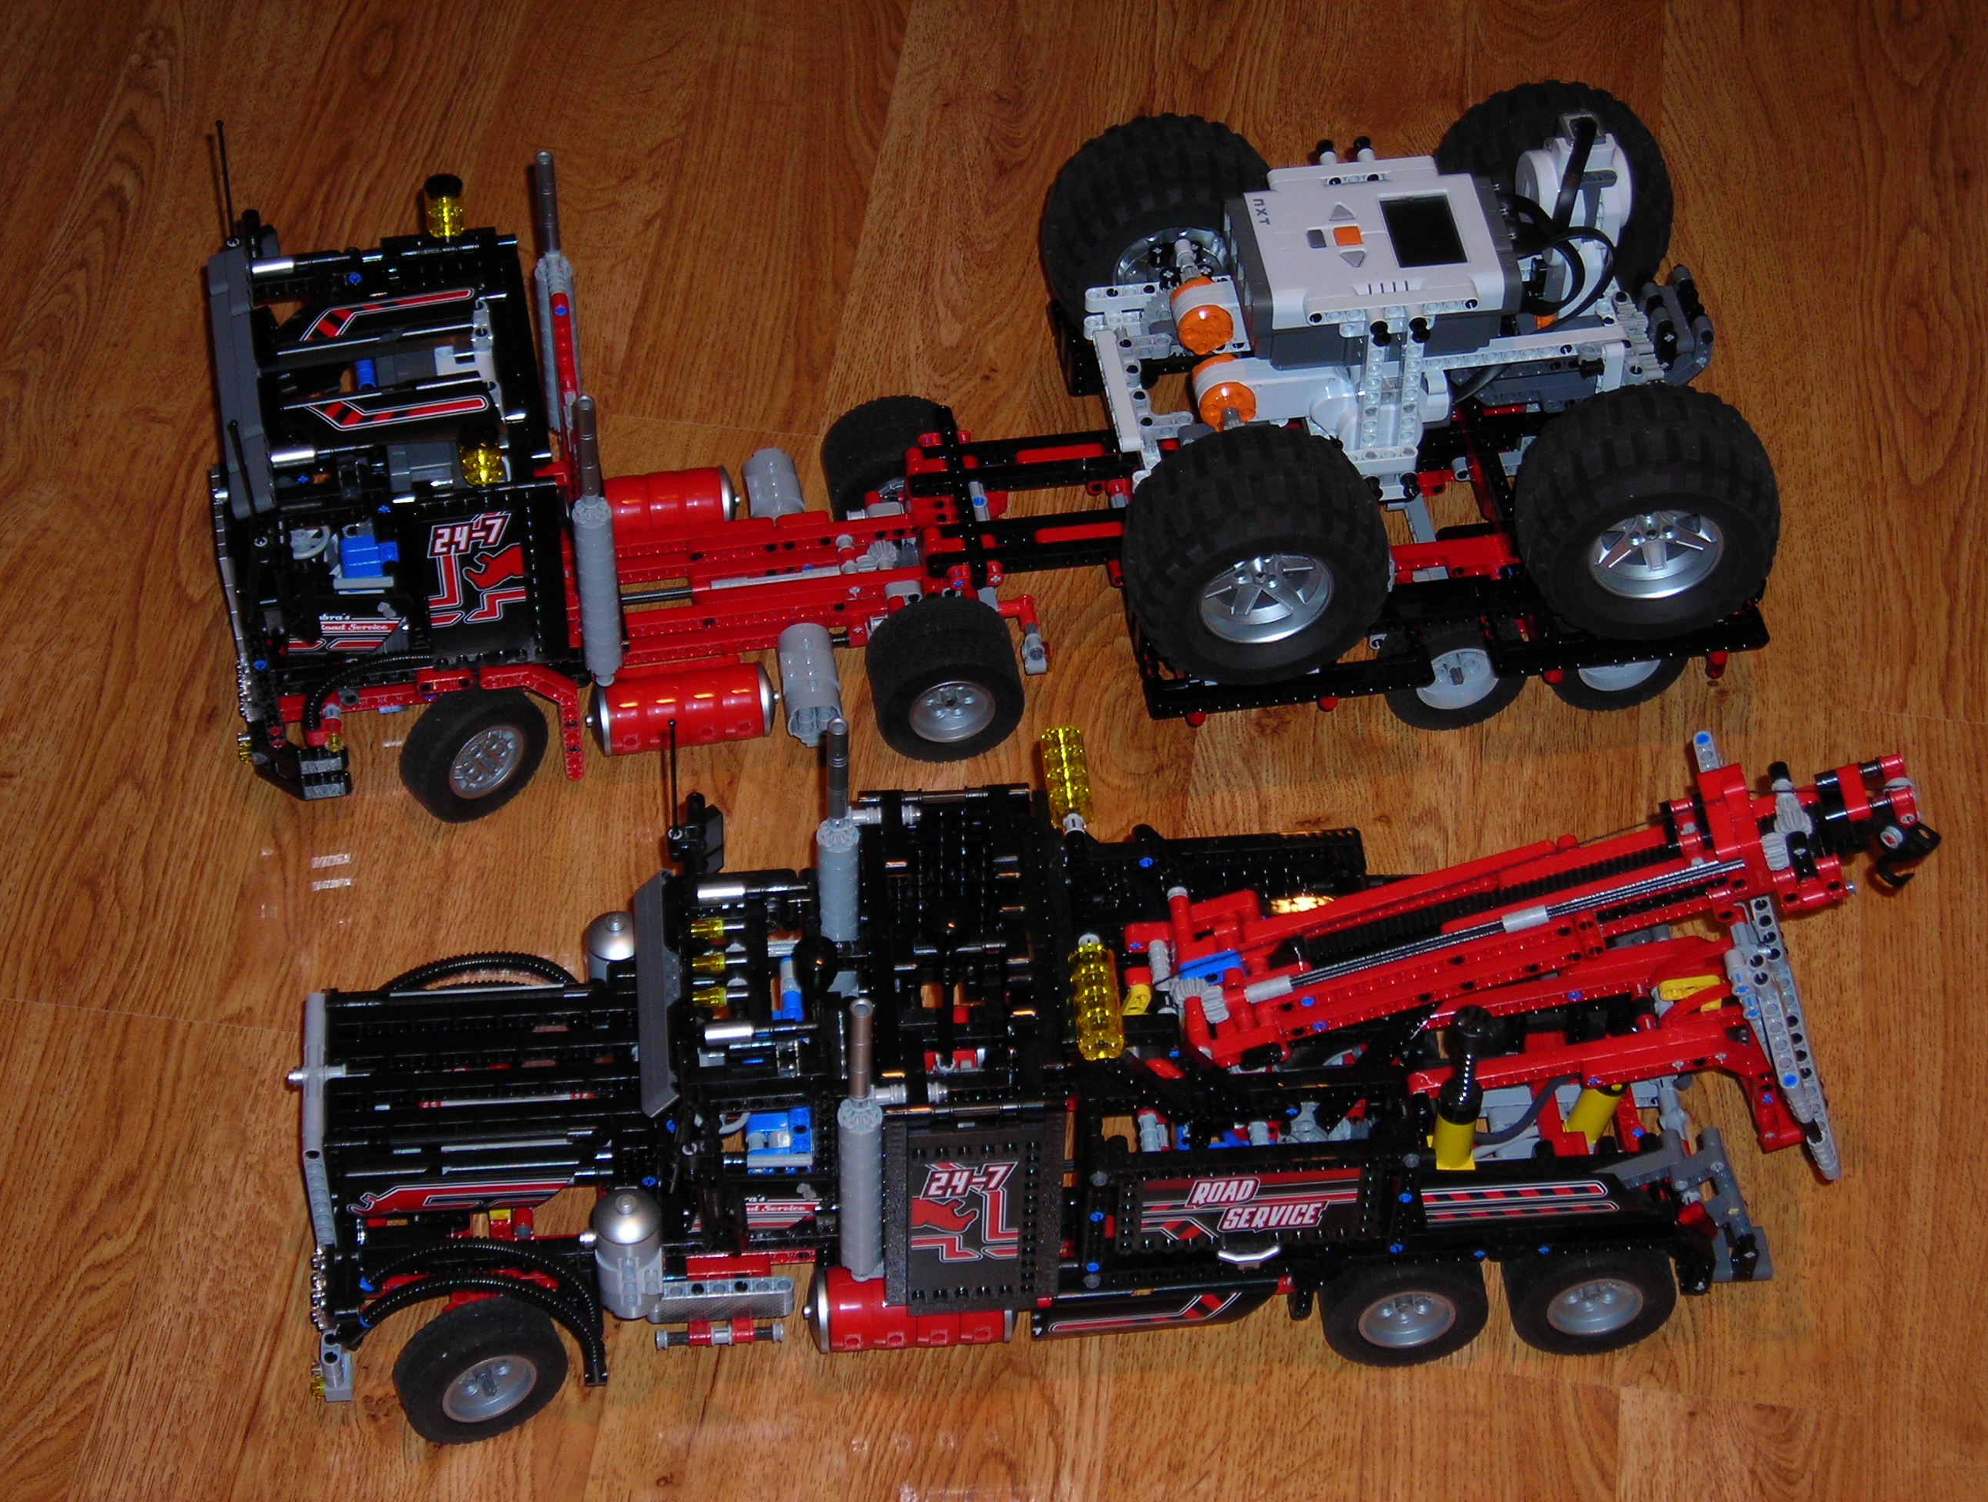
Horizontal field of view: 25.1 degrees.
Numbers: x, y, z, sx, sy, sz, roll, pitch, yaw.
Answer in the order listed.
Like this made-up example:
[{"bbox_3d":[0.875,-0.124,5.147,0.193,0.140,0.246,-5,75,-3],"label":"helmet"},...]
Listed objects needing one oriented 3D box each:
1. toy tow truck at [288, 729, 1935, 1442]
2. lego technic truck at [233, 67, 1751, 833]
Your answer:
[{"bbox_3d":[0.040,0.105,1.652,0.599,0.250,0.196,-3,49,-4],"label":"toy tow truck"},{"bbox_3d":[-0.008,-0.131,1.858,0.638,0.252,0.242,-7,49,-7],"label":"lego technic truck"}]

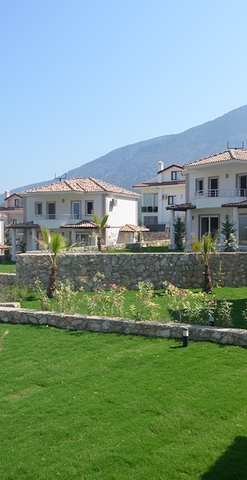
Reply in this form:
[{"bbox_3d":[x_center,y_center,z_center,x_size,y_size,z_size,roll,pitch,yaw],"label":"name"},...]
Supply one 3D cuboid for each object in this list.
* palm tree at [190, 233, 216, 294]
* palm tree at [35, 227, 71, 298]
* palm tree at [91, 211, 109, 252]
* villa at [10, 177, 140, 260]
[{"bbox_3d":[4.005,1.147,20.864,1.400,3.084,1.400,0,2,11],"label":"palm tree"},{"bbox_3d":[-3.247,1.076,19.859,1.750,3.375,1.750,-1,2,-9],"label":"palm tree"},{"bbox_3d":[-1.671,-0.573,30.001,1.250,2.972,1.250,0,2,-3],"label":"palm tree"},{"bbox_3d":[-4.391,-2.300,42.673,10.180,7.810,8.830,1,3,25],"label":"villa"}]

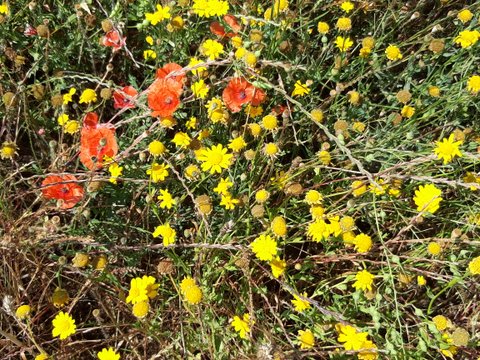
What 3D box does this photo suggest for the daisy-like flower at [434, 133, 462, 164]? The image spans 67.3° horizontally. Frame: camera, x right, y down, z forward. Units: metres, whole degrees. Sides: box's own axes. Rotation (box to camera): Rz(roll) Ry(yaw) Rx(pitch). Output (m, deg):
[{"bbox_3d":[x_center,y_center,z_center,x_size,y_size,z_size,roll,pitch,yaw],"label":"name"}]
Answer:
[{"bbox_3d":[0.293,-0.042,0.508,0.040,0.016,0.040,-6,72,11],"label":"daisy-like flower"}]

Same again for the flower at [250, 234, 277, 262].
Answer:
[{"bbox_3d":[0.035,0.100,0.540,0.039,0.018,0.039,0,70,0],"label":"flower"}]

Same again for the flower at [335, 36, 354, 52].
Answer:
[{"bbox_3d":[0.188,-0.244,0.649,0.036,0.018,0.036,0,37,0],"label":"flower"}]

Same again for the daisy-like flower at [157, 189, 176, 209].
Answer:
[{"bbox_3d":[-0.118,0.030,0.580,0.033,0.015,0.033,0,70,0],"label":"daisy-like flower"}]

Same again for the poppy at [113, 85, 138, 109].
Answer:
[{"bbox_3d":[-0.182,-0.132,0.573,0.041,0.024,0.041,4,77,-7],"label":"poppy"}]

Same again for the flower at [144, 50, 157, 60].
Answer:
[{"bbox_3d":[-0.160,-0.222,0.642,0.021,0.013,0.021,0,41,0],"label":"flower"}]

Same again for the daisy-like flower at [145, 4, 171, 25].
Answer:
[{"bbox_3d":[-0.162,-0.326,0.710,0.048,0.018,0.048,0,57,0],"label":"daisy-like flower"}]

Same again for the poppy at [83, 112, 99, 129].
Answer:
[{"bbox_3d":[-0.252,-0.100,0.608,0.029,0.023,0.029,0,53,0],"label":"poppy"}]

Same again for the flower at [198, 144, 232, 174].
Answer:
[{"bbox_3d":[-0.039,-0.032,0.560,0.054,0.018,0.054,0,57,0],"label":"flower"}]

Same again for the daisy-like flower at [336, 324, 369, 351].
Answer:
[{"bbox_3d":[0.161,0.226,0.516,0.043,0.015,0.043,1,72,-3],"label":"daisy-like flower"}]

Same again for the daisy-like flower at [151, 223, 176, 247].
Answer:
[{"bbox_3d":[-0.115,0.083,0.550,0.037,0.018,0.037,0,57,0],"label":"daisy-like flower"}]

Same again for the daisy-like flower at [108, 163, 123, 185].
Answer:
[{"bbox_3d":[-0.201,-0.011,0.583,0.032,0.018,0.032,16,47,-18],"label":"daisy-like flower"}]

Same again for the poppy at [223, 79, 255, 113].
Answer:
[{"bbox_3d":[-0.001,-0.145,0.621,0.059,0.026,0.059,4,74,-14],"label":"poppy"}]

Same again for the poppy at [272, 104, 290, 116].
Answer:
[{"bbox_3d":[0.079,-0.133,0.690,0.042,0.025,0.042,0,57,0],"label":"poppy"}]

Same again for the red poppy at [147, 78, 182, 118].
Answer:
[{"bbox_3d":[-0.130,-0.140,0.620,0.058,0.030,0.058,0,60,-7],"label":"red poppy"}]

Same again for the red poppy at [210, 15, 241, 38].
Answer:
[{"bbox_3d":[-0.026,-0.279,0.654,0.053,0.034,0.053,0,61,0],"label":"red poppy"}]

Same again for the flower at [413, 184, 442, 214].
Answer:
[{"bbox_3d":[0.245,0.025,0.471,0.037,0.013,0.037,-9,74,15],"label":"flower"}]

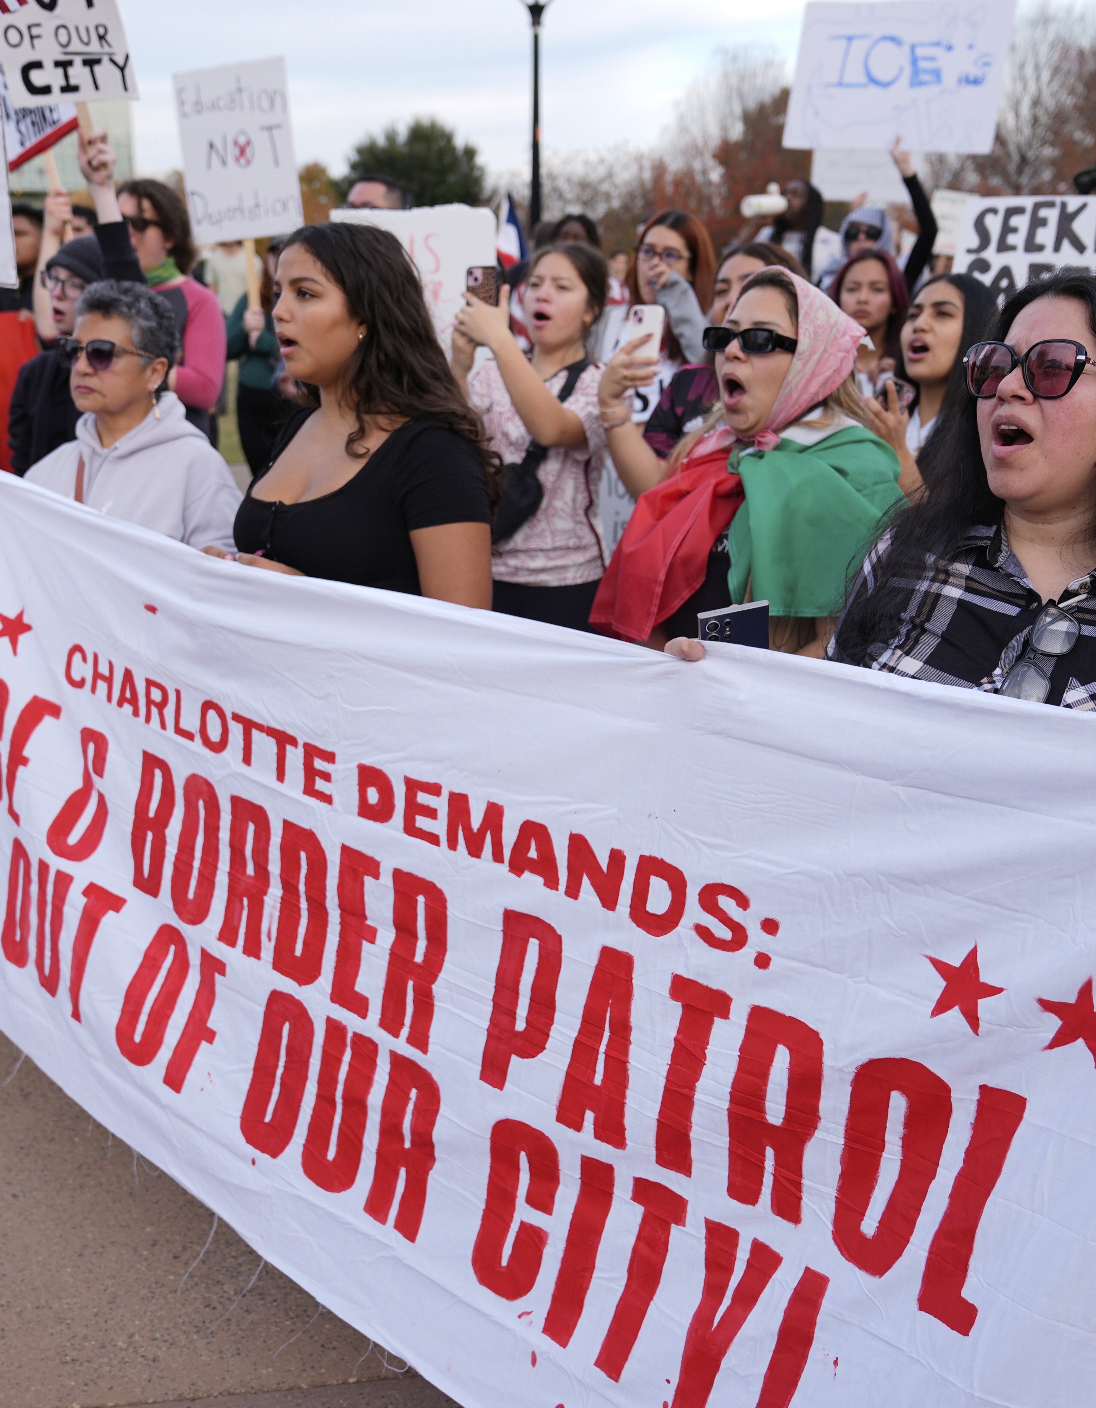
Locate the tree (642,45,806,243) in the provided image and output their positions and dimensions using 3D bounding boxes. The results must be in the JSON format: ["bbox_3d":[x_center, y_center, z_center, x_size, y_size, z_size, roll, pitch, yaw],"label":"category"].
[{"bbox_3d":[6.959,-21.452,56.102,7.200,8.744,6.800,0,18,0],"label":"tree"}]

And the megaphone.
[{"bbox_3d":[1.325,-3.075,8.600,0.290,0.210,0.150,-10,21,-27],"label":"megaphone"}]

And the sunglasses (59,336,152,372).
[{"bbox_3d":[-0.768,-0.611,2.492,0.143,0.055,0.140,11,10,26],"label":"sunglasses"}]

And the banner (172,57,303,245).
[{"bbox_3d":[-1.334,-2.384,6.071,0.550,0.720,0.020,2,17,15],"label":"banner"}]

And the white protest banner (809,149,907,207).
[{"bbox_3d":[1.707,-2.878,7.486,0.640,0.500,0.020,0,17,0],"label":"white protest banner"}]

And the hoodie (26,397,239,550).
[{"bbox_3d":[-0.715,-0.220,2.520,0.550,0.640,0.360,10,21,27],"label":"hoodie"}]

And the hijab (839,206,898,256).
[{"bbox_3d":[1.244,-1.811,5.458,0.225,0.280,0.230,0,17,0],"label":"hijab"}]

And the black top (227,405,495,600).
[{"bbox_3d":[-0.289,-0.229,2.313,0.410,0.500,0.290,15,22,40],"label":"black top"}]

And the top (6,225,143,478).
[{"bbox_3d":[-1.108,-0.776,3.423,0.440,0.740,0.300,7,18,21],"label":"top"}]

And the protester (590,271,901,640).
[{"bbox_3d":[0.315,0.120,2.303,0.530,1.600,0.460,10,19,29],"label":"protester"}]

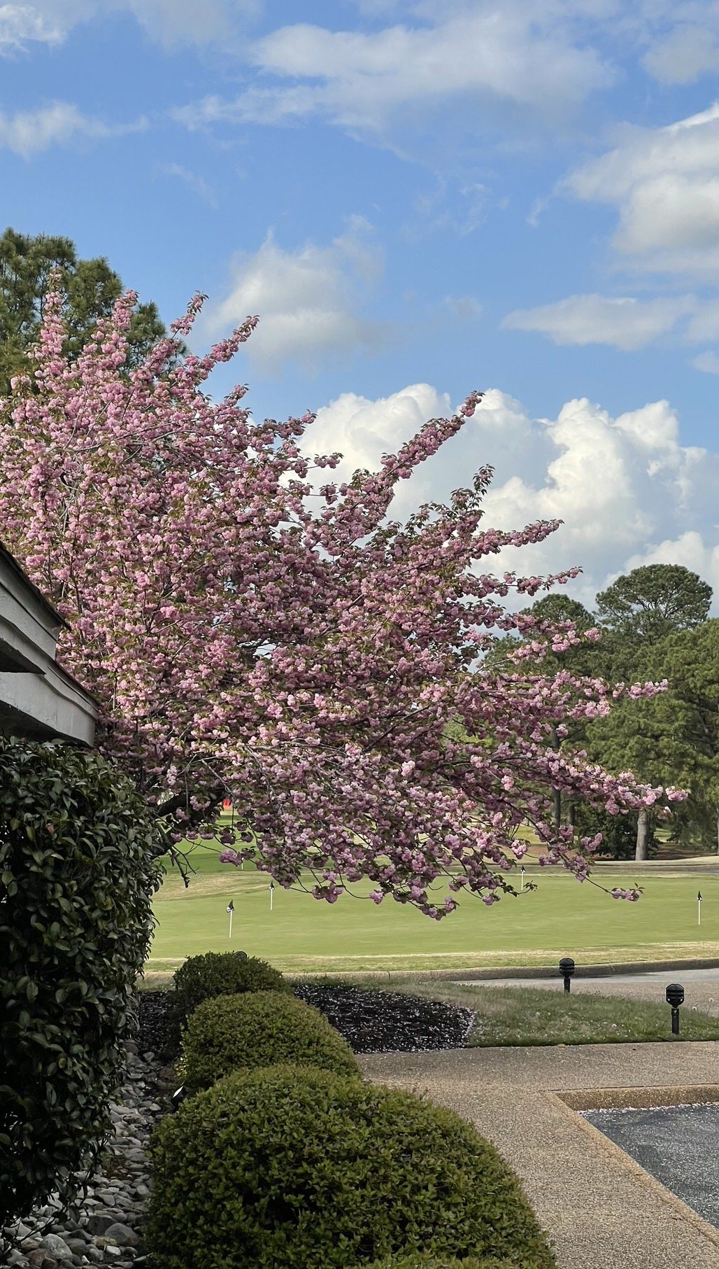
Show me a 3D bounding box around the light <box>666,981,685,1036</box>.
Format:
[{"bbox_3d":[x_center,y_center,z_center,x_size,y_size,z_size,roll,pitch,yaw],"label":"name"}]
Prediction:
[{"bbox_3d":[3.046,3.605,22.600,0.175,0.475,0.175,1,-4,0],"label":"light"}]

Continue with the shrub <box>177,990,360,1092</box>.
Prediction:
[{"bbox_3d":[-0.673,3.053,17.600,1.360,0.770,1.320,1,-4,0],"label":"shrub"}]

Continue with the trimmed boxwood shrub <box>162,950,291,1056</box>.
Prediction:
[{"bbox_3d":[-1.131,3.180,20.200,1.150,0.880,1.150,1,-4,0],"label":"trimmed boxwood shrub"}]

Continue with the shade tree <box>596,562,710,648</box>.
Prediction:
[{"bbox_3d":[15.503,4.199,125.000,7.200,15.800,7.200,1,-4,0],"label":"shade tree"}]

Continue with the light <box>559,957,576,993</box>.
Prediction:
[{"bbox_3d":[2.440,4.027,27.500,0.175,0.475,0.175,1,-4,0],"label":"light"}]

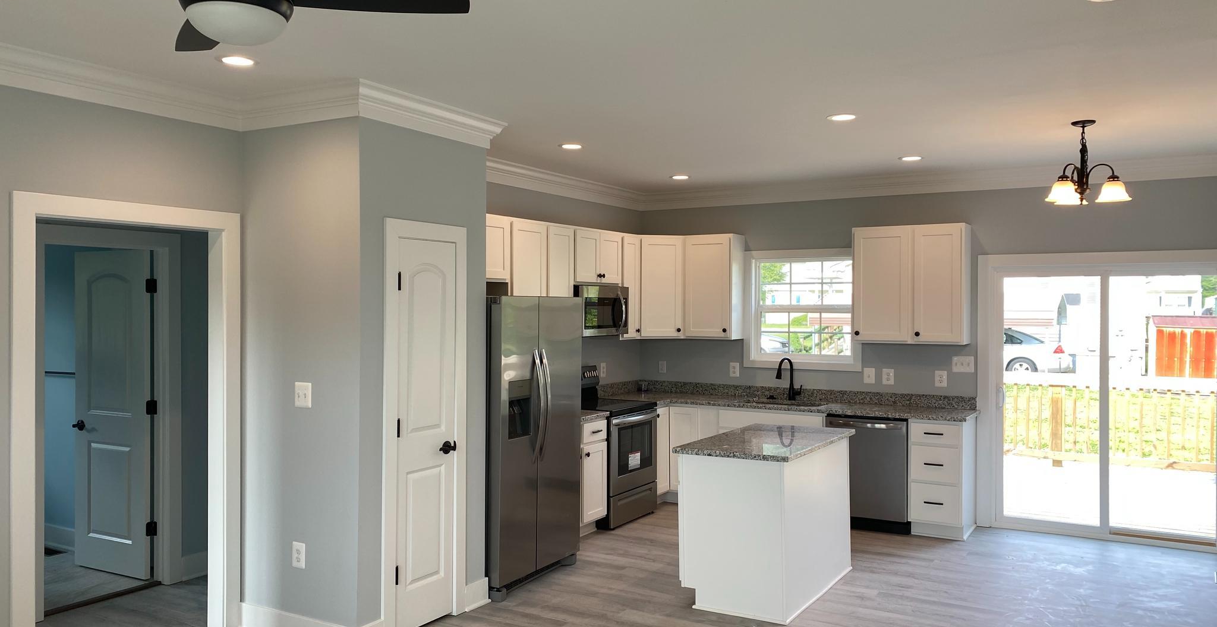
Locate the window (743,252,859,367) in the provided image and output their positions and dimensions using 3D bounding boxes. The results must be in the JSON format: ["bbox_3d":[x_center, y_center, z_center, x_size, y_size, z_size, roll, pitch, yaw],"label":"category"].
[{"bbox_3d":[1.670,-0.037,7.860,1.034,1.033,0.109,0,0,31],"label":"window"}]

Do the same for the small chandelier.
[{"bbox_3d":[2.710,-0.851,5.215,0.505,0.486,0.505,0,0,31],"label":"small chandelier"}]

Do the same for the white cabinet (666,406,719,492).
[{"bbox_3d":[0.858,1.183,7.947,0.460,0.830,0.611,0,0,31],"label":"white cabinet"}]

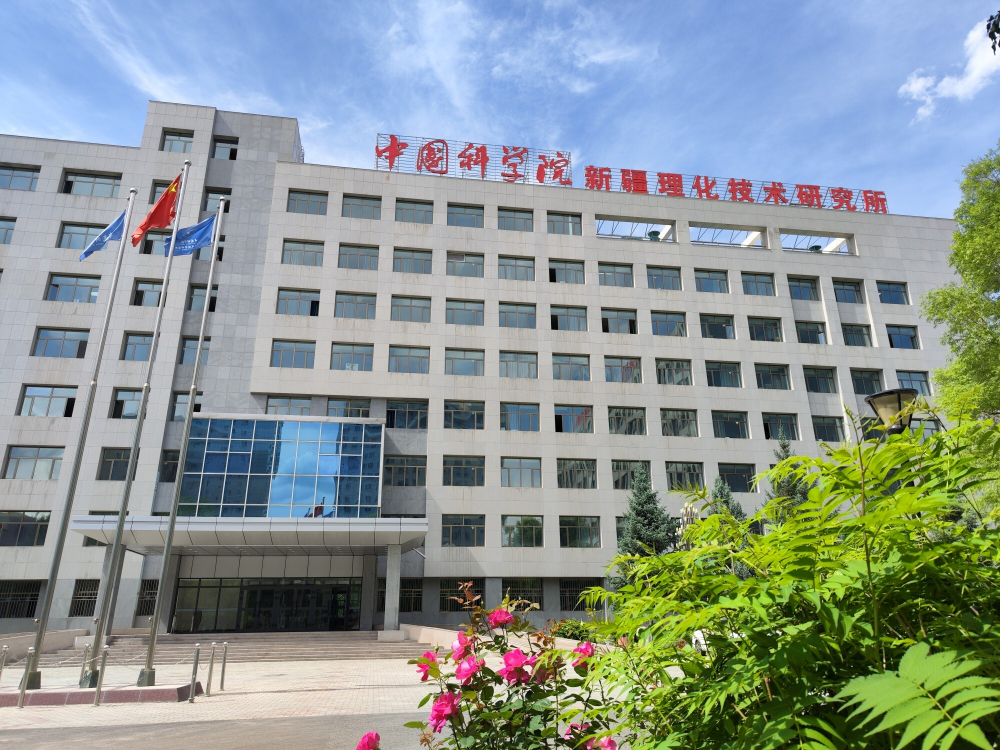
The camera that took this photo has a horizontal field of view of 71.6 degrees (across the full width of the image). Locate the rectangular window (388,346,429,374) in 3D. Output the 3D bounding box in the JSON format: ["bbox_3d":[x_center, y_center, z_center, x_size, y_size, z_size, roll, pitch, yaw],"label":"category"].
[{"bbox_3d":[-5.838,-0.902,44.824,2.600,1.900,0.200,3,-20,-9],"label":"rectangular window"}]

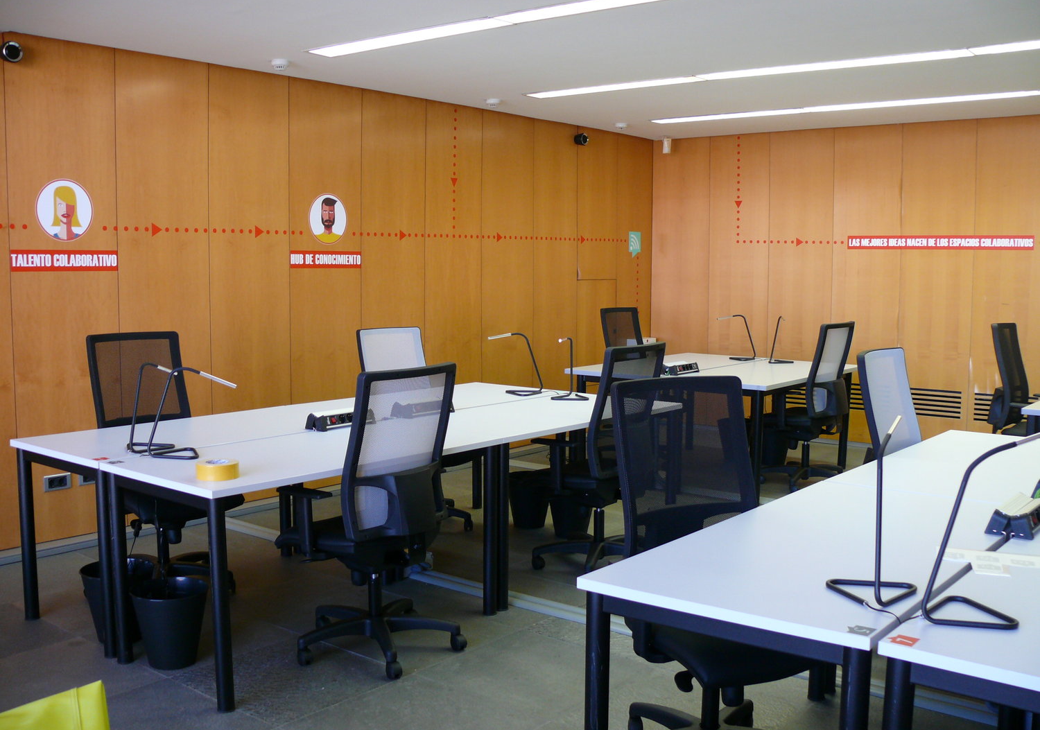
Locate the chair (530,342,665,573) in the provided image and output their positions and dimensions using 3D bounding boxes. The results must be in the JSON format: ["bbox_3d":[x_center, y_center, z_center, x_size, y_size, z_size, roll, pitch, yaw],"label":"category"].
[{"bbox_3d":[0.379,0.431,5.090,0.657,1.091,0.657,5,7,39],"label":"chair"}]

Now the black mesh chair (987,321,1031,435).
[{"bbox_3d":[3.078,0.326,6.199,0.657,1.121,0.657,5,7,39],"label":"black mesh chair"}]

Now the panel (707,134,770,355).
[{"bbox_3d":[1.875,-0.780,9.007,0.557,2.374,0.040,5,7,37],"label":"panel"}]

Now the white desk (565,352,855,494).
[{"bbox_3d":[1.390,0.388,7.393,1.454,0.747,1.626,5,7,37],"label":"white desk"}]

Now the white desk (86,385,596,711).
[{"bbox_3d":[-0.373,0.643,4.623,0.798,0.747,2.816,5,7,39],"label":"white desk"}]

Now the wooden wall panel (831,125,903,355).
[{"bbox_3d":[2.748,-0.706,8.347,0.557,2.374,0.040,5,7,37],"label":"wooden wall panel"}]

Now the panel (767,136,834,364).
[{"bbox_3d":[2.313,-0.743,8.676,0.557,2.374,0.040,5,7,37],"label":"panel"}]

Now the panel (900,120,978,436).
[{"bbox_3d":[3.178,-0.589,8.029,0.557,2.536,0.040,5,7,37],"label":"panel"}]

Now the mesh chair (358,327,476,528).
[{"bbox_3d":[-0.536,0.349,5.930,0.657,1.081,0.657,6,8,43],"label":"mesh chair"}]

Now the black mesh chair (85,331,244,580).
[{"bbox_3d":[-1.603,0.437,4.646,0.657,1.131,0.657,5,7,39],"label":"black mesh chair"}]

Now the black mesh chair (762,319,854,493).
[{"bbox_3d":[1.928,0.253,7.018,0.657,1.096,0.657,6,8,43],"label":"black mesh chair"}]

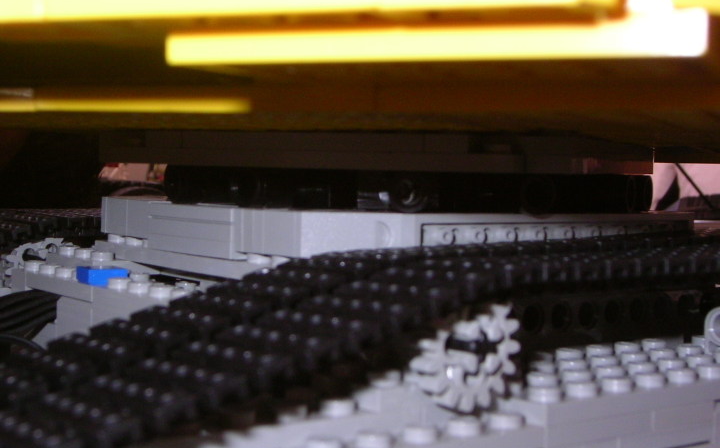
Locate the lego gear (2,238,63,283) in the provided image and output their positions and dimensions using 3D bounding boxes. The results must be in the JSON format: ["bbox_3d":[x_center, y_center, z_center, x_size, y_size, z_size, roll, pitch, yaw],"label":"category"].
[{"bbox_3d":[-0.071,0.011,0.248,0.009,0.016,0.016,0,3,-37],"label":"lego gear"}]

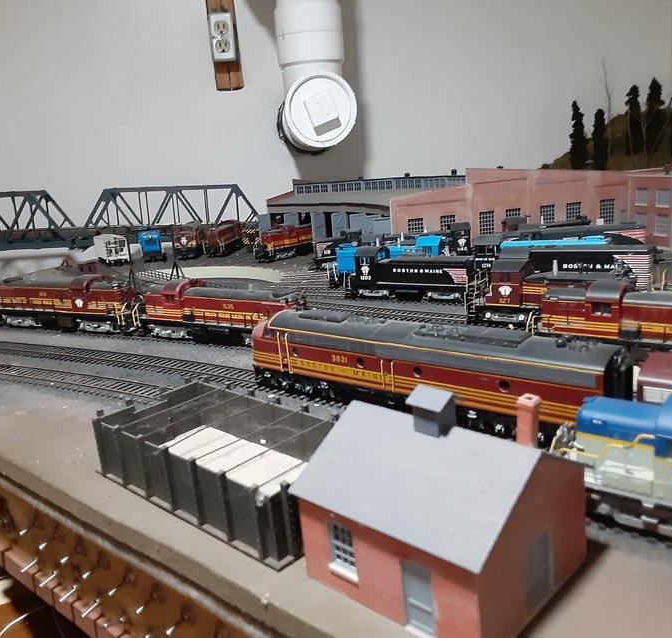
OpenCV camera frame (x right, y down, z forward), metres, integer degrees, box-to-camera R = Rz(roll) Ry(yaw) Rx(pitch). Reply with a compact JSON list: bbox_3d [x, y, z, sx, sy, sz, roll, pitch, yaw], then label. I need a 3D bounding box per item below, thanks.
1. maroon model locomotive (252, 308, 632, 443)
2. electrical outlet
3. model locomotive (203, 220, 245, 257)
[{"bbox_3d":[0.035,0.023,0.363,0.246,0.052,0.036,7,17,41],"label":"maroon model locomotive"},{"bbox_3d":[-0.256,-0.632,1.490,0.055,0.103,0.028,-6,13,-4],"label":"electrical outlet"},{"bbox_3d":[-0.190,-0.148,1.188,0.036,0.052,0.190,-3,13,10],"label":"model locomotive"}]

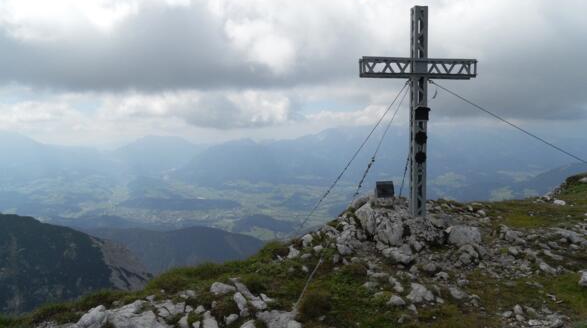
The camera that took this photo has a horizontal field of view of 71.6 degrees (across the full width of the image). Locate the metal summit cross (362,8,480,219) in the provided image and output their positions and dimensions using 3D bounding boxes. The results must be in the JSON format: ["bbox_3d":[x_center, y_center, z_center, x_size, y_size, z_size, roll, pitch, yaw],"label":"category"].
[{"bbox_3d":[2.417,-0.990,7.884,2.261,3.992,0.228,-1,3,-8],"label":"metal summit cross"}]

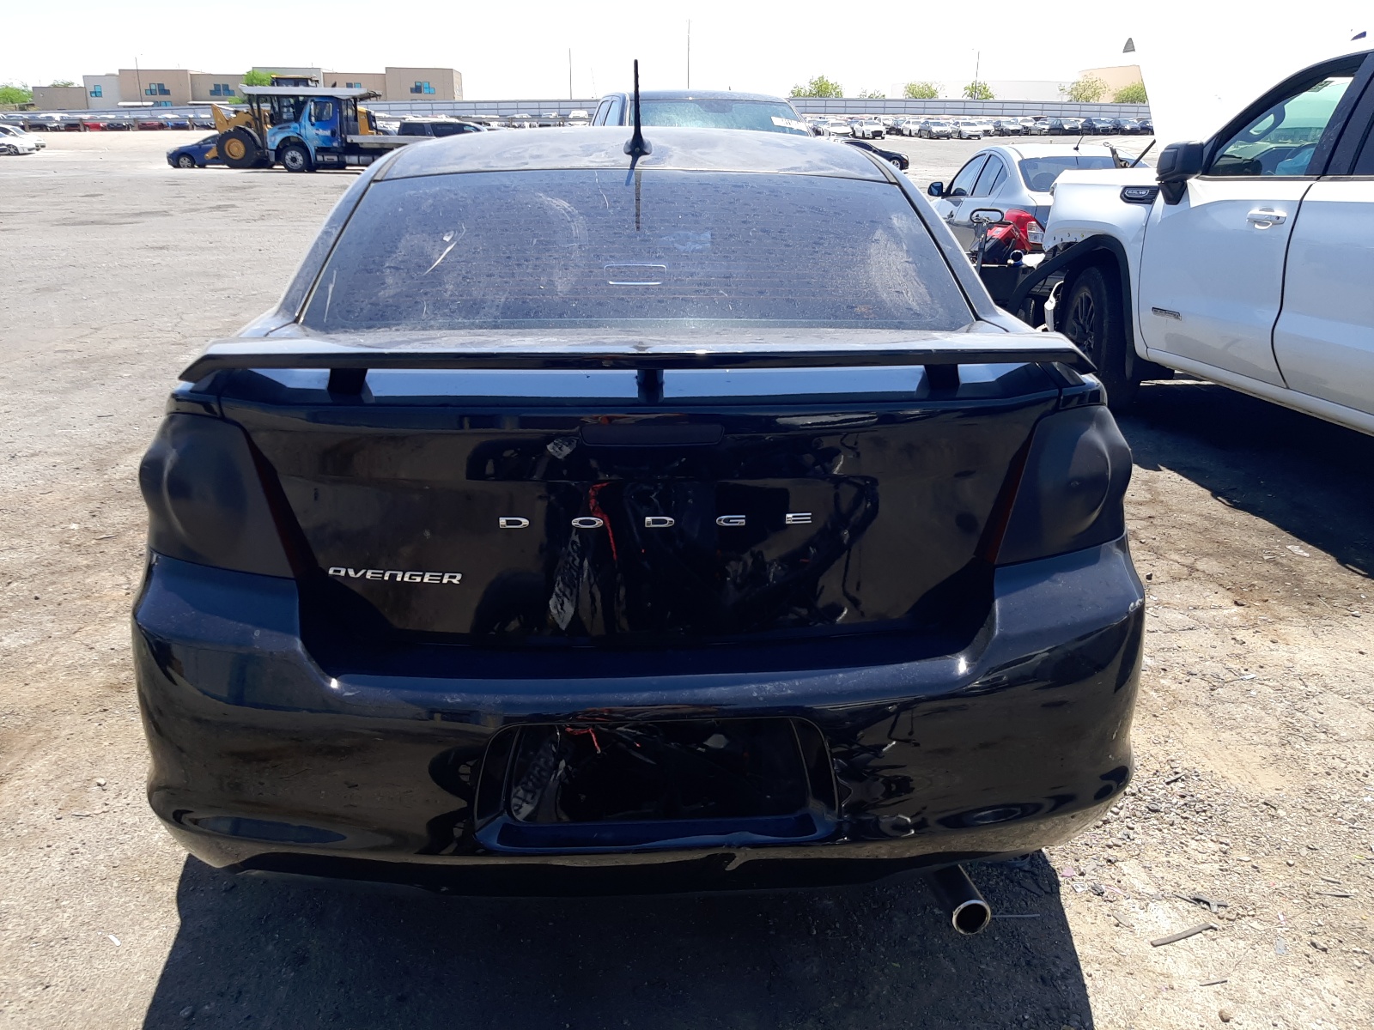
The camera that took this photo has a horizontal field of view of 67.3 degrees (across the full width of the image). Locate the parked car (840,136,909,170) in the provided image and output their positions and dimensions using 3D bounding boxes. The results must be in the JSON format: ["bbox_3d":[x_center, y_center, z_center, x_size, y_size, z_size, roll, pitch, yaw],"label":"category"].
[{"bbox_3d":[8.485,-17.822,51.224,4.650,1.440,1.820,4,19,9],"label":"parked car"}]

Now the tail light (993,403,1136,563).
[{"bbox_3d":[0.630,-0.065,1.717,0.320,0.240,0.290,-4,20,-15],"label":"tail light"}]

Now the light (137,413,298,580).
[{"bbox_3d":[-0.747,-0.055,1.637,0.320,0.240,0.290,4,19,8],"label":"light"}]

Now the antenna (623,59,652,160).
[{"bbox_3d":[-0.115,-0.998,2.541,0.070,0.240,0.120,0,19,-3],"label":"antenna"}]

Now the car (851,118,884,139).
[{"bbox_3d":[15.160,-32.318,86.500,1.820,1.460,4.750,-1,19,-4],"label":"car"}]

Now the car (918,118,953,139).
[{"bbox_3d":[20.874,-32.300,86.500,1.820,1.460,4.750,0,19,-2],"label":"car"}]

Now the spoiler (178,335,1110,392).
[{"bbox_3d":[-0.054,-0.223,1.583,1.400,0.090,0.240,0,19,-3],"label":"spoiler"}]

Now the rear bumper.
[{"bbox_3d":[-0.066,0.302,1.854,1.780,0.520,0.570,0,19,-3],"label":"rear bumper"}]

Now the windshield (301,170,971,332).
[{"bbox_3d":[-0.093,-0.584,2.214,1.330,0.100,0.617,0,49,-3],"label":"windshield"}]

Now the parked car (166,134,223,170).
[{"bbox_3d":[-19.249,-15.327,43.570,4.400,1.470,1.770,-1,19,-4],"label":"parked car"}]

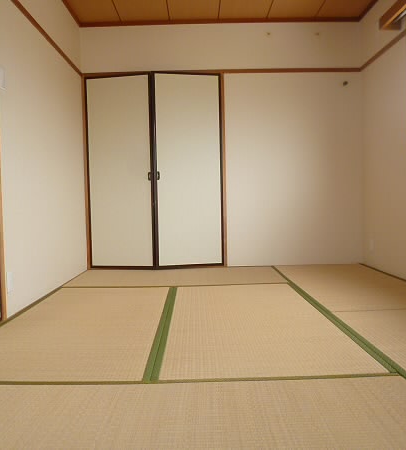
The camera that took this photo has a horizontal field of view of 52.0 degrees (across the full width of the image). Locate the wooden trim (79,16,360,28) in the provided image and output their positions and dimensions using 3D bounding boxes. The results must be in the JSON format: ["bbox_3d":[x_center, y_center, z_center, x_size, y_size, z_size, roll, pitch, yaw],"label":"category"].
[{"bbox_3d":[0.169,-1.844,3.810,2.572,0.055,0.045,-1,3,-1],"label":"wooden trim"}]

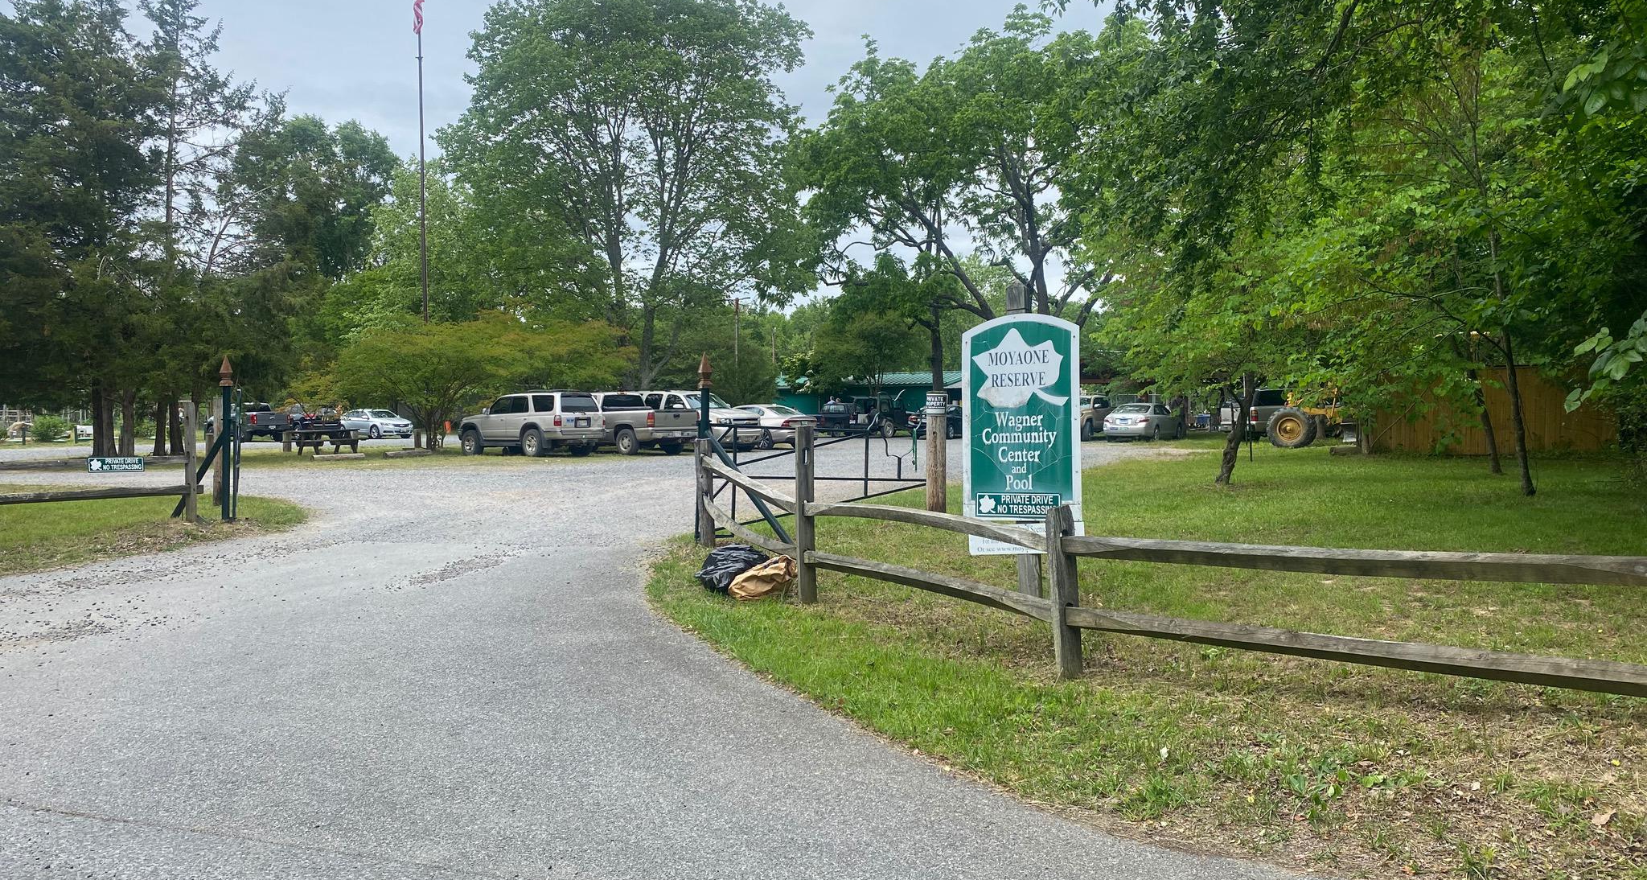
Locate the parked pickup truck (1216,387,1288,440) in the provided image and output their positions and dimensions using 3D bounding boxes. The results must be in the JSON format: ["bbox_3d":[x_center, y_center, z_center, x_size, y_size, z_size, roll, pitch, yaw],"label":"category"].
[{"bbox_3d":[17.896,-0.999,47.470,5.500,1.910,1.970,-1,2,-23],"label":"parked pickup truck"}]

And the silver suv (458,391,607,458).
[{"bbox_3d":[-8.154,-0.440,34.273,4.580,1.750,1.780,1,2,37],"label":"silver suv"}]

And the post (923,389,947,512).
[{"bbox_3d":[1.463,0.168,16.174,0.270,1.650,0.270,0,2,0],"label":"post"}]

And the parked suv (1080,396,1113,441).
[{"bbox_3d":[10.146,-0.932,48.272,1.880,1.790,5.100,1,2,33],"label":"parked suv"}]

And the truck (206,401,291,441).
[{"bbox_3d":[-27.304,-0.853,58.571,5.500,1.860,1.930,1,2,42],"label":"truck"}]

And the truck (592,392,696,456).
[{"bbox_3d":[-6.434,-0.521,37.771,5.750,1.860,1.970,1,2,40],"label":"truck"}]

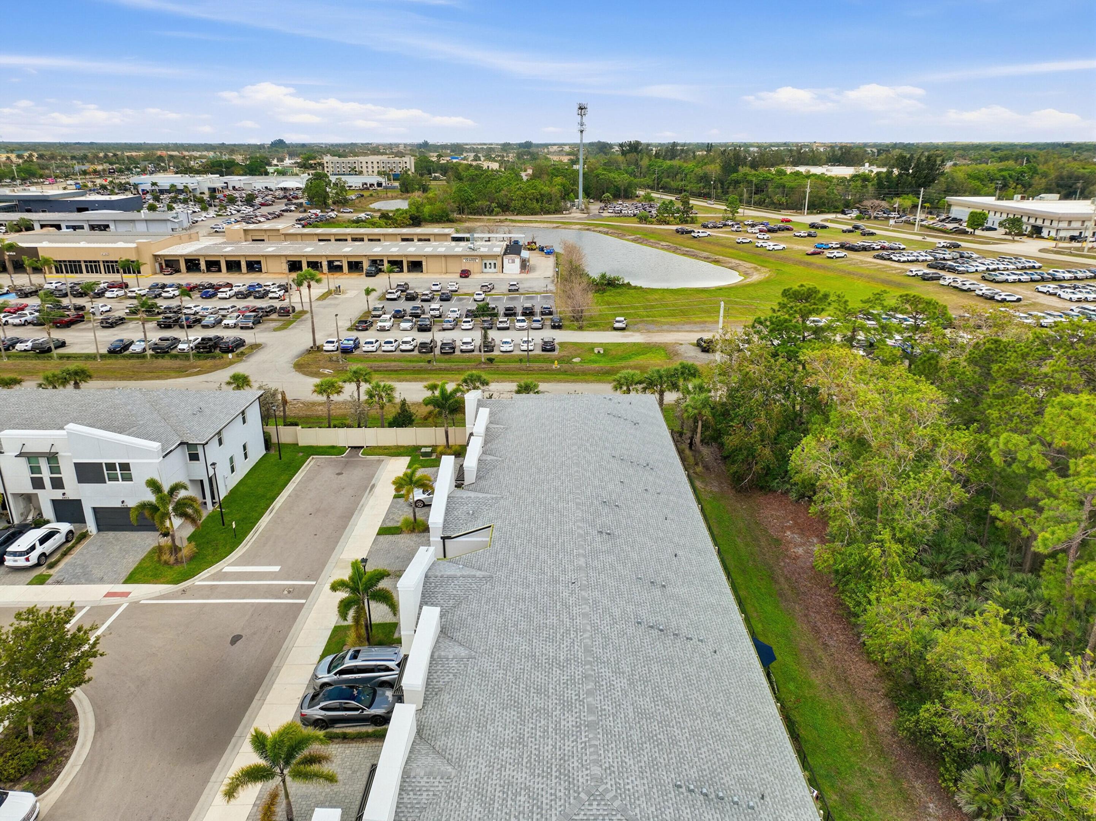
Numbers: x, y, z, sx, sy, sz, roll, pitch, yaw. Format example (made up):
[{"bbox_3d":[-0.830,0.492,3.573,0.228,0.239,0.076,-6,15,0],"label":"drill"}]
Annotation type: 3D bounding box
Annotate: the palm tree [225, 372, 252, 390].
[{"bbox_3d":[-29.646,-0.708,73.569,2.600,6.303,2.600,-8,21,-22],"label":"palm tree"}]

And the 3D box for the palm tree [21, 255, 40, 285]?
[{"bbox_3d":[-101.837,-27.429,149.835,3.800,6.060,3.800,0,20,0],"label":"palm tree"}]

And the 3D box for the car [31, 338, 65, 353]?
[{"bbox_3d":[-69.122,-9.274,105.296,1.900,1.700,4.850,0,20,1],"label":"car"}]

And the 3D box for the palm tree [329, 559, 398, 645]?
[{"bbox_3d":[-10.144,10.754,41.987,3.455,5.738,3.455,-5,20,-15],"label":"palm tree"}]

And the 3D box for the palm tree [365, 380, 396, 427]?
[{"bbox_3d":[-15.940,-0.173,72.643,3.000,5.638,3.000,0,20,0],"label":"palm tree"}]

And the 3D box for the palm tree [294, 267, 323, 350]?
[{"bbox_3d":[-31.643,-13.646,102.886,2.957,11.160,2.957,-6,20,-16],"label":"palm tree"}]

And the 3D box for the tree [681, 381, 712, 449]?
[{"bbox_3d":[13.750,0.644,69.499,2.800,6.400,2.800,0,19,0],"label":"tree"}]

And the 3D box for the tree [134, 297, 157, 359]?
[{"bbox_3d":[-51.846,-10.927,98.957,3.009,8.653,2.799,-10,22,-26],"label":"tree"}]

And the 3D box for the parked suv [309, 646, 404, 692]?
[{"bbox_3d":[-9.800,13.560,39.966,5.180,1.760,1.990,0,19,0],"label":"parked suv"}]

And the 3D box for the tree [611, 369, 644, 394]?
[{"bbox_3d":[7.593,-0.844,73.465,3.100,6.351,3.100,0,20,0],"label":"tree"}]

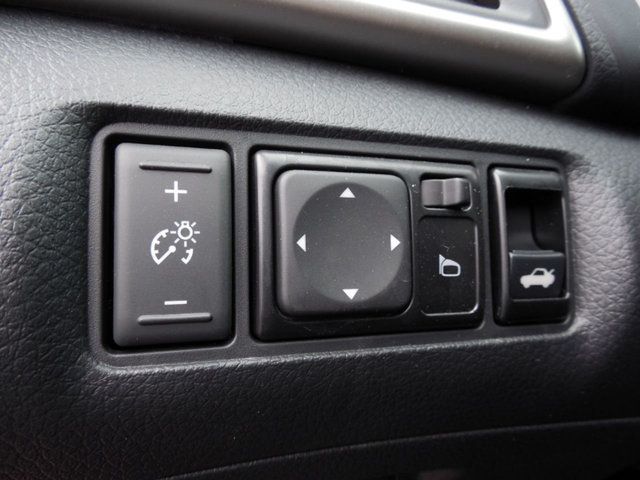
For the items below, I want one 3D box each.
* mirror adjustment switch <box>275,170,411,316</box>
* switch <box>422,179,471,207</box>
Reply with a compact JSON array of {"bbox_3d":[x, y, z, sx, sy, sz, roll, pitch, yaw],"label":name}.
[{"bbox_3d":[0.005,0.001,0.089,0.025,0.026,0.006,0,-4,-20],"label":"mirror adjustment switch"},{"bbox_3d":[0.026,-0.010,0.098,0.010,0.006,0.004,0,-4,-20],"label":"switch"}]

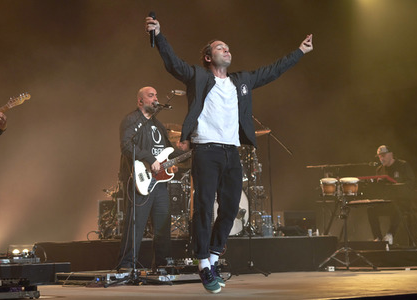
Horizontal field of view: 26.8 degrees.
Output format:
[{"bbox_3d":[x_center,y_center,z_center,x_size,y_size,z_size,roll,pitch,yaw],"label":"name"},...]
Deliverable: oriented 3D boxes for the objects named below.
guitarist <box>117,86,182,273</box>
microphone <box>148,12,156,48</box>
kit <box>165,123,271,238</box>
[{"bbox_3d":[-0.579,0.290,8.750,0.720,1.840,0.520,3,-6,-37],"label":"guitarist"},{"bbox_3d":[-0.403,-0.871,6.350,0.050,0.260,0.050,-2,-6,0],"label":"microphone"},{"bbox_3d":[0.086,0.374,10.750,1.500,1.400,1.450,-1,-5,0],"label":"kit"}]

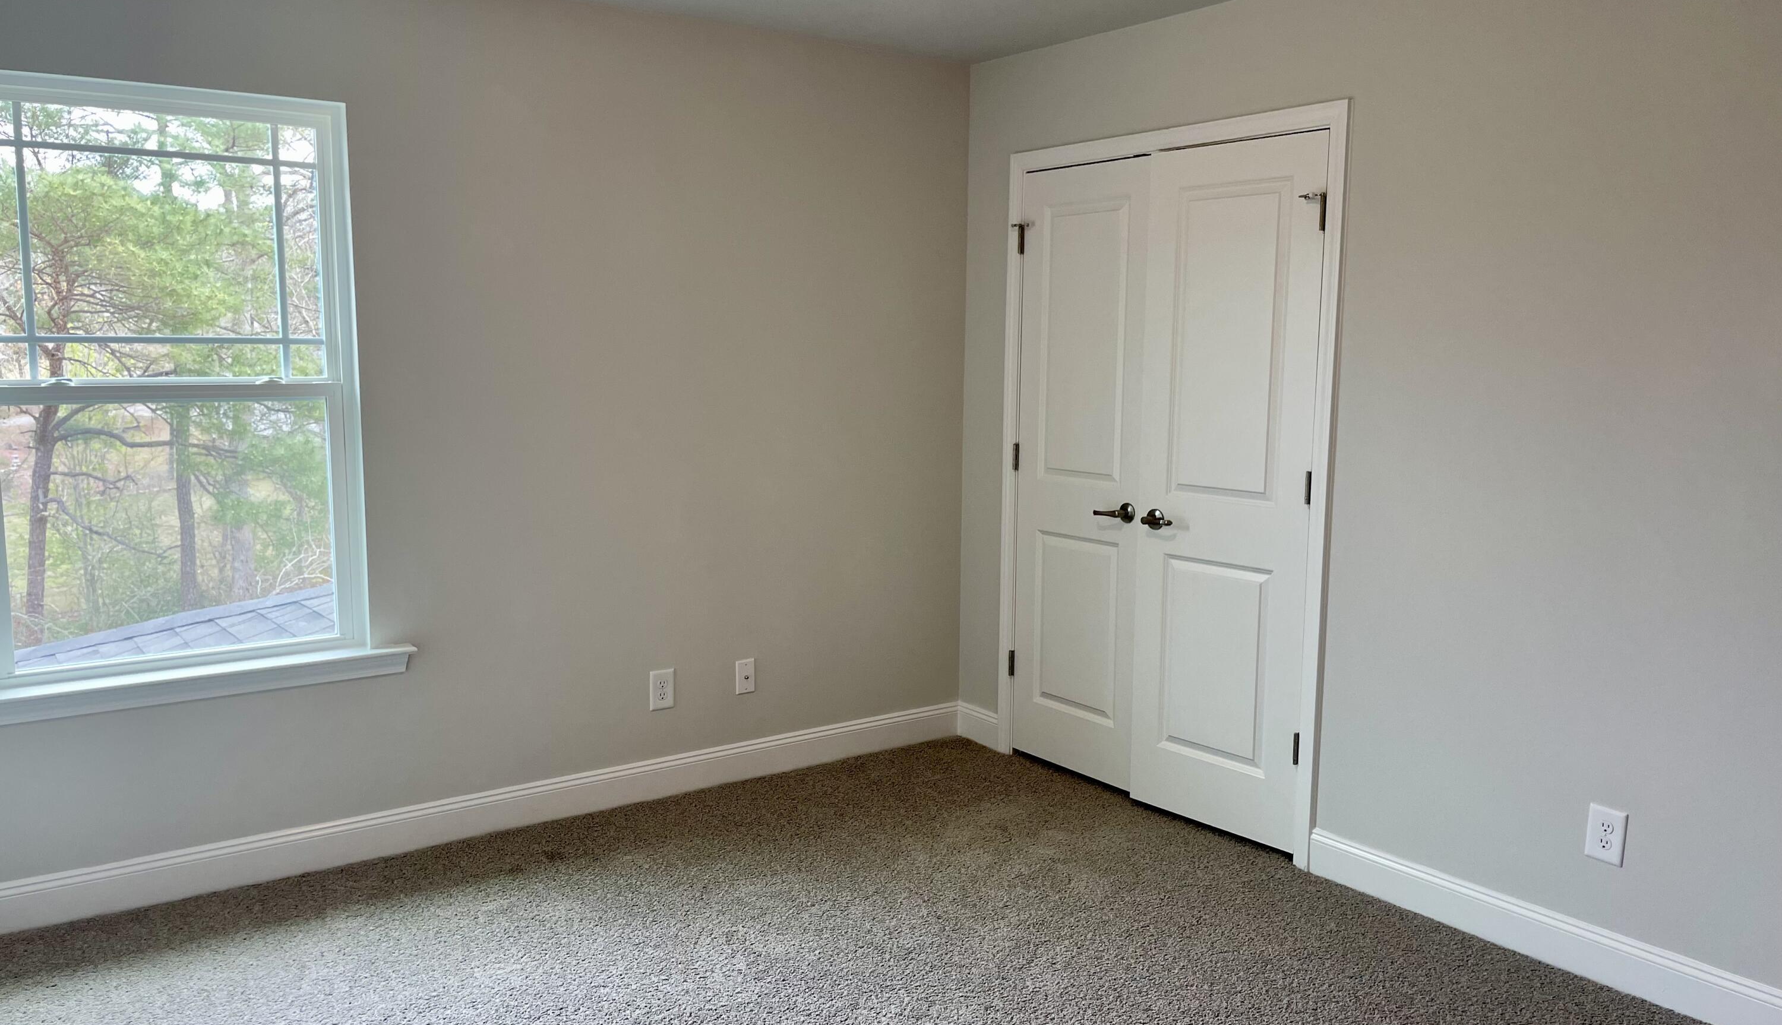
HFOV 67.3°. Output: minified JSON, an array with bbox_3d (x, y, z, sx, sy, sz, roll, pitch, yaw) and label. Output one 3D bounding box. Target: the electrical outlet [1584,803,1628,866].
[{"bbox_3d":[1.653,0.745,3.088,0.009,0.126,0.082,-5,9,-35],"label":"electrical outlet"}]

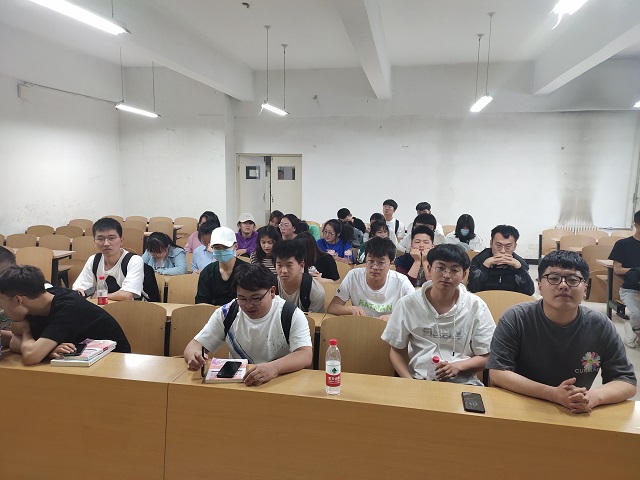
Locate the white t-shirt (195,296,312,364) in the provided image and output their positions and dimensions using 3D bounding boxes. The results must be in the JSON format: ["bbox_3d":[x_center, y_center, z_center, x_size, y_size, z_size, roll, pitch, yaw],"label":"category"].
[{"bbox_3d":[-0.307,0.554,2.245,0.570,0.540,0.400,2,9,12],"label":"white t-shirt"}]

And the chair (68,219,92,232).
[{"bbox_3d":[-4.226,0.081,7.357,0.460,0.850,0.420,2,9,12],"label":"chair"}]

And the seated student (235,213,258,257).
[{"bbox_3d":[-0.819,0.332,4.772,0.460,1.250,0.620,1,9,4],"label":"seated student"}]

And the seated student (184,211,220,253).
[{"bbox_3d":[-1.305,0.287,4.799,0.480,1.212,0.700,4,10,23],"label":"seated student"}]

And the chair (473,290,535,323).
[{"bbox_3d":[1.260,0.803,2.882,0.460,0.810,0.500,2,9,12],"label":"chair"}]

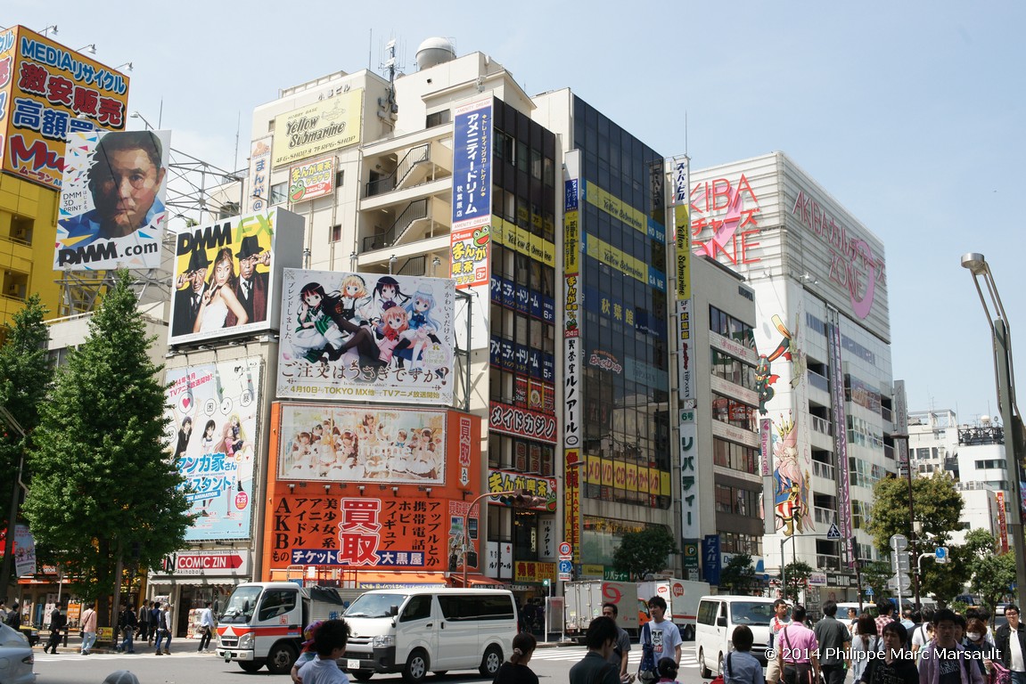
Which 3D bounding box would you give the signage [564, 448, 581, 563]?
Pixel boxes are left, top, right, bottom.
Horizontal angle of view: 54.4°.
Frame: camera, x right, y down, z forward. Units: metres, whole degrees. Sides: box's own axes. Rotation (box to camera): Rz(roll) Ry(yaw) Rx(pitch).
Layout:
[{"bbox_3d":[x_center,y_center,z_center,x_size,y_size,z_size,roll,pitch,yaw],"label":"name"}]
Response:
[{"bbox_3d":[3.180,8.520,51.871,0.893,5.936,0.250,-10,-17,35],"label":"signage"}]

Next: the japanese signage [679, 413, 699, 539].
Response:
[{"bbox_3d":[11.076,8.279,62.224,1.082,7.874,0.250,-10,-17,35],"label":"japanese signage"}]

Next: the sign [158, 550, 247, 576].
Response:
[{"bbox_3d":[-14.023,9.881,44.527,6.513,1.070,0.250,-8,-17,32],"label":"sign"}]

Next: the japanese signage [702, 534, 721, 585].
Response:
[{"bbox_3d":[13.352,14.604,67.097,1.300,3.500,0.300,-9,-16,33],"label":"japanese signage"}]

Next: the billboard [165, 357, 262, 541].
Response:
[{"bbox_3d":[-13.128,4.573,42.679,5.350,7.650,0.200,-6,-15,25],"label":"billboard"}]

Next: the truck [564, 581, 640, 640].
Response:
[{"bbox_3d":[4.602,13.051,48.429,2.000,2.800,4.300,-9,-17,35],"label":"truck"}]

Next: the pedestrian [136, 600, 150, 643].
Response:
[{"bbox_3d":[-15.277,11.615,41.542,0.650,1.678,0.520,-4,-15,18],"label":"pedestrian"}]

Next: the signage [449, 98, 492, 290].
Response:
[{"bbox_3d":[-2.086,-7.761,51.972,2.400,10.250,0.250,-9,-17,33],"label":"signage"}]

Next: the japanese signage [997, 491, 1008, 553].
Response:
[{"bbox_3d":[63.151,23.227,128.482,0.866,7.929,0.250,-10,-17,35],"label":"japanese signage"}]

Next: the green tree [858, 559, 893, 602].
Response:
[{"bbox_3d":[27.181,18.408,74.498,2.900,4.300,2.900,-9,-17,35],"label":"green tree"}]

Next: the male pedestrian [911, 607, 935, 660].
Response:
[{"bbox_3d":[5.633,4.416,13.388,0.520,1.680,0.420,-5,-16,20],"label":"male pedestrian"}]

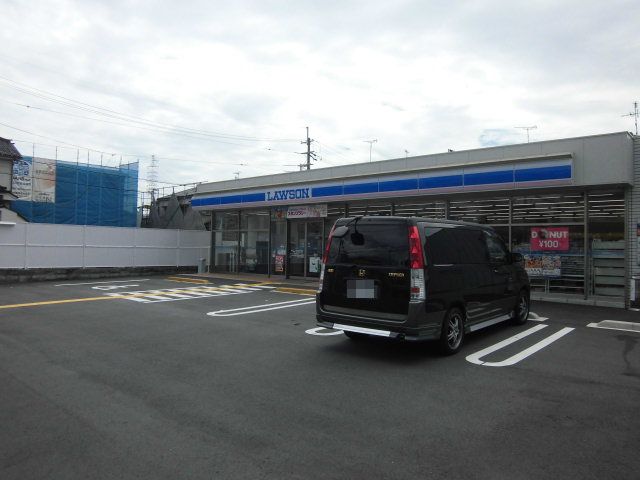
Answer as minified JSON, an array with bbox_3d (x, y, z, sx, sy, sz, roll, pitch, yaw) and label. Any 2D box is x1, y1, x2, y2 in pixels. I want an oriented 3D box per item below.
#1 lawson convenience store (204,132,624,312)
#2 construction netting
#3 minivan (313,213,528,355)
[{"bbox_3d":[3.680,-0.285,18.095,16.200,3.900,8.400,0,-1,40],"label":"lawson convenience store"},{"bbox_3d":[-22.852,-2.365,42.265,7.300,8.600,9.800,0,-1,40],"label":"construction netting"},{"bbox_3d":[2.030,0.600,7.780,1.710,1.830,4.650,0,0,41],"label":"minivan"}]

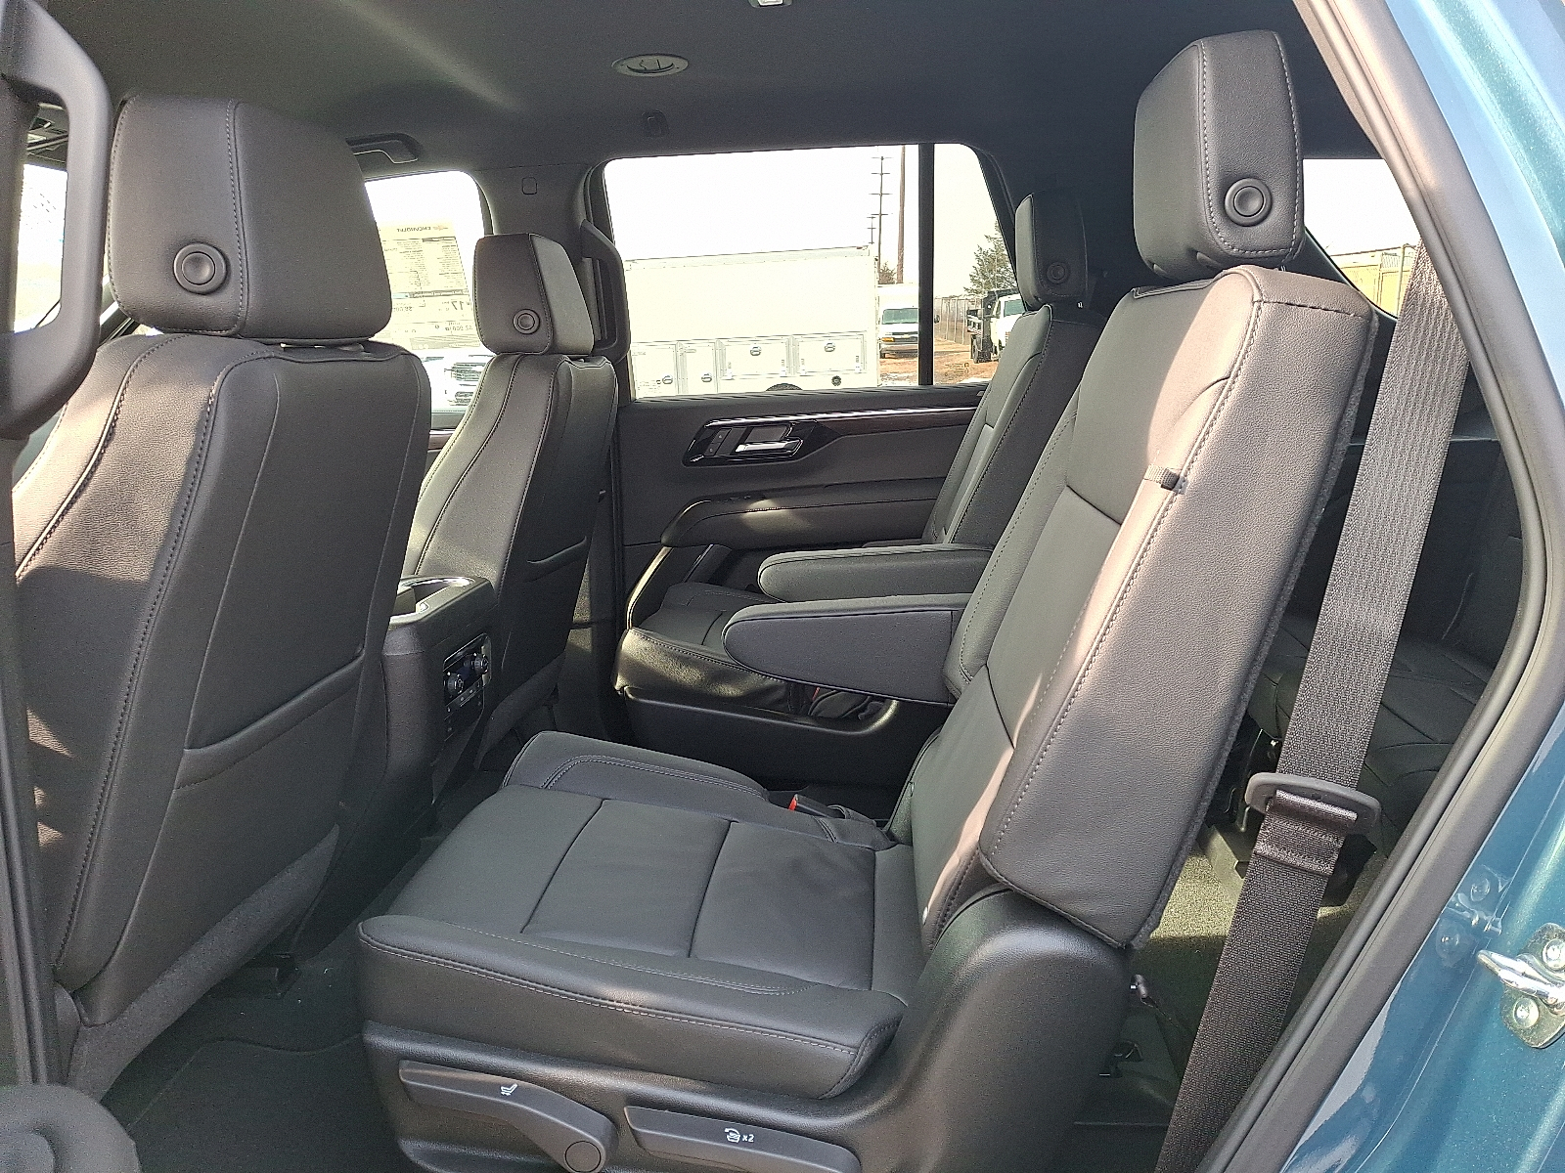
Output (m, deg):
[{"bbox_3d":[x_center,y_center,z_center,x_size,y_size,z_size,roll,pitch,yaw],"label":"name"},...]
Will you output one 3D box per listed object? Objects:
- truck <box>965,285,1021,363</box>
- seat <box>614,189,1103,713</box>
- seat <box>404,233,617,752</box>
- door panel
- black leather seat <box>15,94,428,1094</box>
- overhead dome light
[{"bbox_3d":[7.872,-8.777,38.000,2.300,2.450,6.300,-3,12,-3],"label":"truck"},{"bbox_3d":[0.117,-0.144,1.891,0.760,0.920,0.560,-2,12,5],"label":"seat"},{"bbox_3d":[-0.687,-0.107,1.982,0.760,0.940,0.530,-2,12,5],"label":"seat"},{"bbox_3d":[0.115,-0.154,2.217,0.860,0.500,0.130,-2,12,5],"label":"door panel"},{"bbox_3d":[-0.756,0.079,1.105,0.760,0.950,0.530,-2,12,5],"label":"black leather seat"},{"bbox_3d":[-0.195,-0.771,1.672,0.115,0.022,0.115,-2,12,5],"label":"overhead dome light"}]

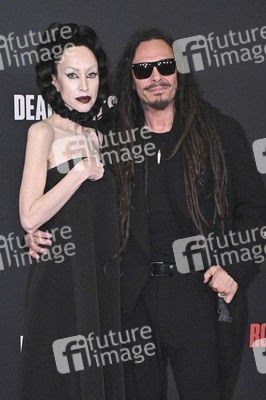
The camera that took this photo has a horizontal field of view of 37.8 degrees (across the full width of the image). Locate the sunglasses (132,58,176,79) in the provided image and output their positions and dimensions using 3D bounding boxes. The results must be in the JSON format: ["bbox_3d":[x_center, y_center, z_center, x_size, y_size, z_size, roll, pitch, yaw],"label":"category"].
[{"bbox_3d":[0.065,-0.440,1.323,0.143,0.048,0.145,-9,15,-2],"label":"sunglasses"}]

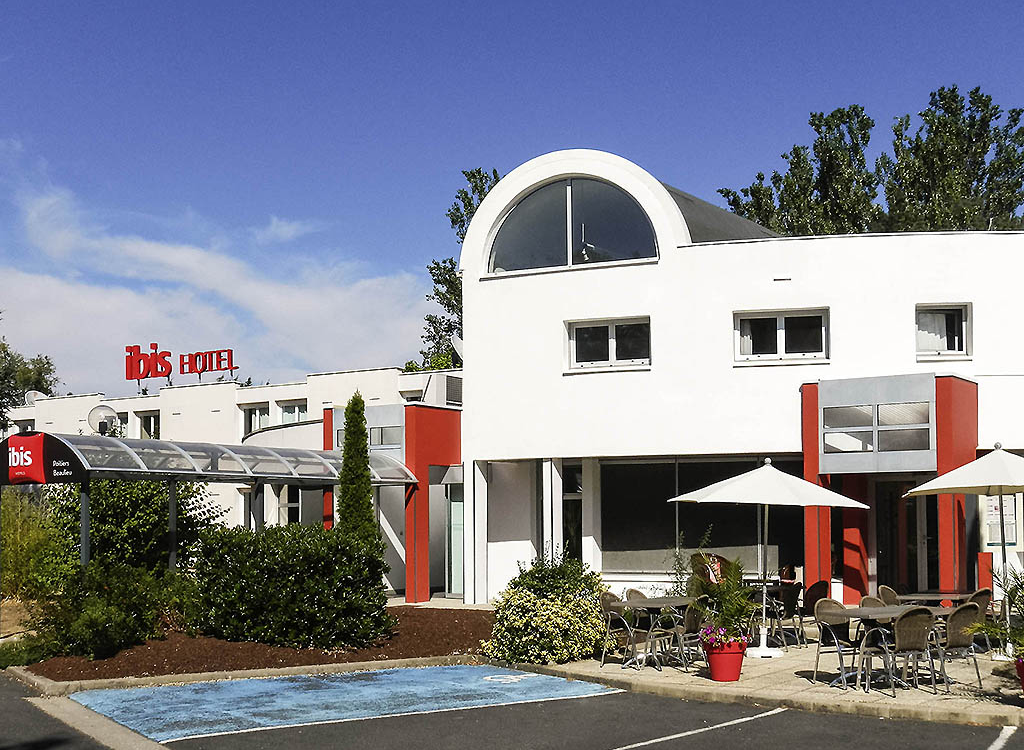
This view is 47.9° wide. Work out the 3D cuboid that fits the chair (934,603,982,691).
[{"bbox_3d":[4.400,2.743,11.720,0.560,0.860,0.600,2,-6,-27],"label":"chair"}]

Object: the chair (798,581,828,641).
[{"bbox_3d":[4.157,3.337,16.342,0.600,0.875,0.570,-6,-8,43],"label":"chair"}]

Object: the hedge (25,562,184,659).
[{"bbox_3d":[-5.648,3.203,15.958,2.100,1.220,1.800,1,-6,-11],"label":"hedge"}]

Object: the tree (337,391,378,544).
[{"bbox_3d":[-2.520,2.207,18.885,0.740,3.860,0.740,0,-6,-6],"label":"tree"}]

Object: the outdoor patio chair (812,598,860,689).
[{"bbox_3d":[3.490,2.779,11.950,0.560,0.860,0.600,2,-6,-27],"label":"outdoor patio chair"}]

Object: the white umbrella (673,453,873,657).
[{"bbox_3d":[3.290,2.351,15.081,2.550,2.530,2.550,0,-6,0],"label":"white umbrella"}]

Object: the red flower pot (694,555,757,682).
[{"bbox_3d":[2.290,2.619,12.430,0.640,1.320,0.640,0,-5,0],"label":"red flower pot"}]

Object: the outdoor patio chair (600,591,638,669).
[{"bbox_3d":[1.407,3.037,13.792,0.600,0.875,0.570,-4,-7,35],"label":"outdoor patio chair"}]

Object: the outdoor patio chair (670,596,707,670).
[{"bbox_3d":[1.950,2.973,13.420,0.600,0.860,0.560,-4,-6,37],"label":"outdoor patio chair"}]

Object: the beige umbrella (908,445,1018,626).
[{"bbox_3d":[5.960,2.158,14.000,2.450,2.550,2.450,-3,-5,23],"label":"beige umbrella"}]

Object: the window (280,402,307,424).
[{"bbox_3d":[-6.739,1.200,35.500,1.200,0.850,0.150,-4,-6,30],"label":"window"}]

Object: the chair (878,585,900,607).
[{"bbox_3d":[5.113,3.165,15.042,0.570,0.875,0.600,4,-7,-40],"label":"chair"}]

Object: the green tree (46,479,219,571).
[{"bbox_3d":[-8.169,3.549,24.934,3.700,2.800,3.200,1,-6,-11],"label":"green tree"}]

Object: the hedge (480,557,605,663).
[{"bbox_3d":[0.400,2.895,14.550,1.500,1.320,1.400,0,-5,0],"label":"hedge"}]

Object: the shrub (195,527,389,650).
[{"bbox_3d":[-3.260,3.067,17.184,2.900,1.740,2.400,1,-6,-11],"label":"shrub"}]

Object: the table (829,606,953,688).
[{"bbox_3d":[3.940,2.827,11.880,1.350,0.740,0.800,2,-6,-27],"label":"table"}]

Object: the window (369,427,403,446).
[{"bbox_3d":[-2.643,1.285,24.100,0.900,0.440,0.100,-4,-6,33],"label":"window"}]

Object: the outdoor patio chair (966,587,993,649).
[{"bbox_3d":[5.736,3.110,14.642,0.570,0.875,0.600,4,-7,-41],"label":"outdoor patio chair"}]

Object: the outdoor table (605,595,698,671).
[{"bbox_3d":[1.860,3.086,13.850,0.780,0.740,1.300,-5,-7,40],"label":"outdoor table"}]

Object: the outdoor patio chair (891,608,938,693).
[{"bbox_3d":[3.830,2.719,11.480,0.560,0.860,0.600,2,-5,-25],"label":"outdoor patio chair"}]

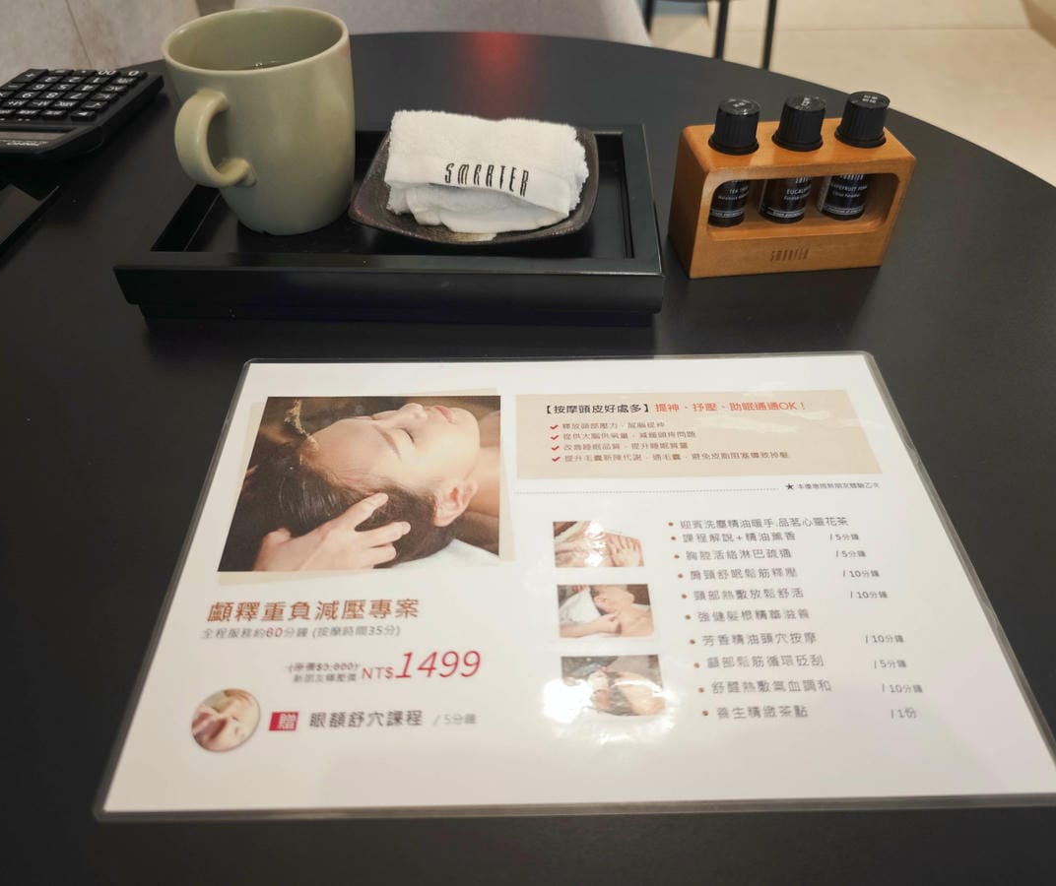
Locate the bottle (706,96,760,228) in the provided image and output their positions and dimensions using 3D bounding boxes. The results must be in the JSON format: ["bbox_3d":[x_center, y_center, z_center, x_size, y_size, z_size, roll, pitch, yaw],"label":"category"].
[{"bbox_3d":[0.105,-0.144,0.407,0.025,0.061,0.025,-5,47,-4],"label":"bottle"}]

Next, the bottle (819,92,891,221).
[{"bbox_3d":[0.171,-0.150,0.412,0.025,0.061,0.025,-5,47,-4],"label":"bottle"}]

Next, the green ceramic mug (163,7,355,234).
[{"bbox_3d":[-0.138,-0.161,0.416,0.090,0.092,0.114,15,49,14],"label":"green ceramic mug"}]

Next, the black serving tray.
[{"bbox_3d":[-0.065,-0.128,0.442,0.266,0.033,0.157,1,47,2],"label":"black serving tray"}]

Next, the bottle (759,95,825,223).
[{"bbox_3d":[0.138,-0.147,0.410,0.025,0.061,0.025,-5,47,-4],"label":"bottle"}]

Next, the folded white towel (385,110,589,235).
[{"bbox_3d":[-0.021,-0.147,0.429,0.104,0.036,0.062,7,48,7],"label":"folded white towel"}]

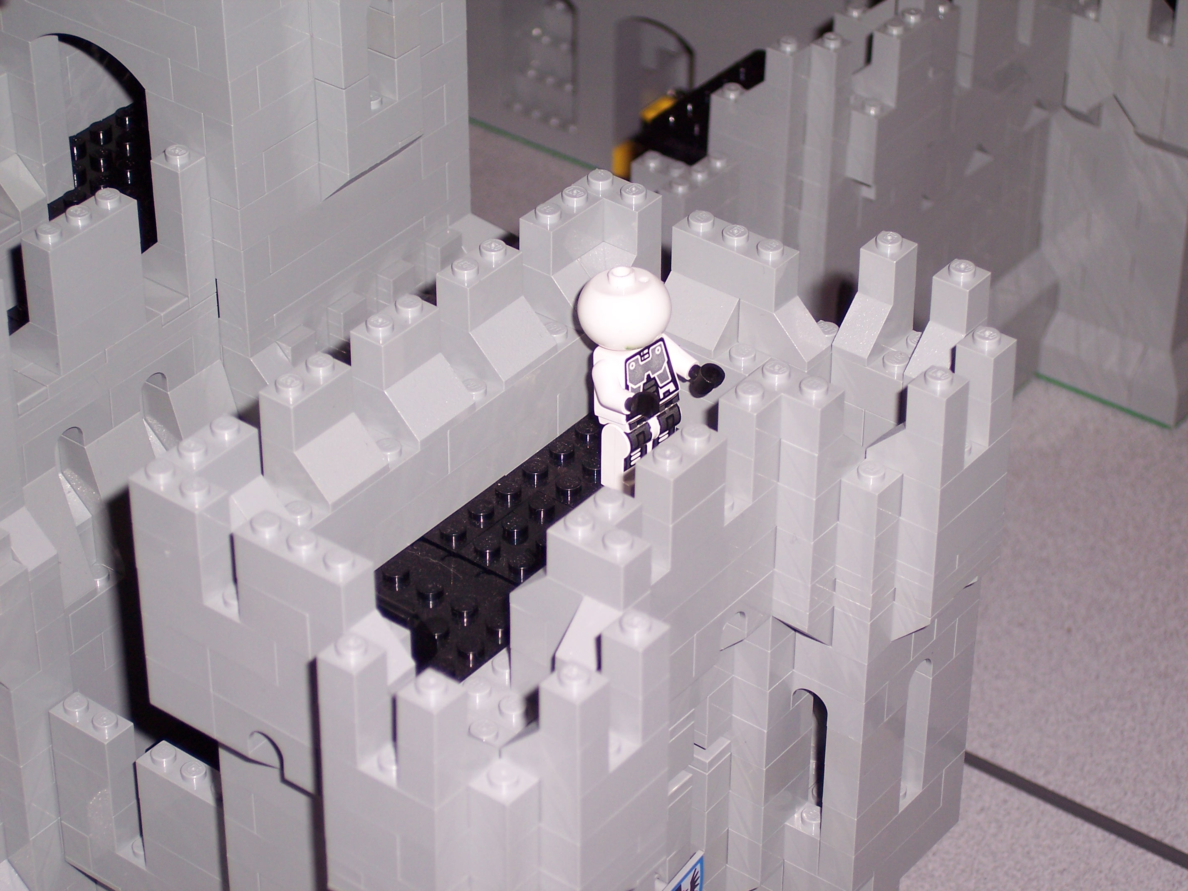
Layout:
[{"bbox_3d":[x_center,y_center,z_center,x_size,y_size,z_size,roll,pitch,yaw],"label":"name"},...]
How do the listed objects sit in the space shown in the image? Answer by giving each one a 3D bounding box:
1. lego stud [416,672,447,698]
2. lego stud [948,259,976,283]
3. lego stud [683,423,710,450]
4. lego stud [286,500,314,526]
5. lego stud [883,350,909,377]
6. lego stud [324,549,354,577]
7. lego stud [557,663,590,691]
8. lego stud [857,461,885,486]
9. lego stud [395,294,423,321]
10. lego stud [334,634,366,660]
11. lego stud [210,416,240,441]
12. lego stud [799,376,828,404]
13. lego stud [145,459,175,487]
[{"bbox_3d":[-0.025,0.037,0.554,0.005,0.002,0.005,0,36,0],"label":"lego stud"},{"bbox_3d":[0.067,-0.032,0.653,0.005,0.002,0.005,0,36,0],"label":"lego stud"},{"bbox_3d":[0.018,-0.002,0.610,0.005,0.002,0.005,0,36,0],"label":"lego stud"},{"bbox_3d":[-0.051,0.012,0.624,0.005,0.002,0.005,0,36,0],"label":"lego stud"},{"bbox_3d":[0.056,-0.015,0.663,0.005,0.002,0.005,25,42,30],"label":"lego stud"},{"bbox_3d":[-0.041,0.019,0.580,0.005,0.002,0.005,0,36,0],"label":"lego stud"},{"bbox_3d":[-0.003,0.036,0.558,0.005,0.002,0.005,0,36,0],"label":"lego stud"},{"bbox_3d":[0.049,0.005,0.634,0.005,0.002,0.005,0,36,0],"label":"lego stud"},{"bbox_3d":[-0.033,-0.025,0.641,0.005,0.002,0.005,0,36,0],"label":"lego stud"},{"bbox_3d":[-0.038,0.032,0.564,0.005,0.002,0.005,0,36,0],"label":"lego stud"},{"bbox_3d":[-0.063,-0.003,0.612,0.005,0.002,0.005,0,36,0],"label":"lego stud"},{"bbox_3d":[0.038,-0.010,0.623,0.005,0.002,0.005,0,36,0],"label":"lego stud"},{"bbox_3d":[-0.073,0.005,0.600,0.005,0.002,0.005,0,36,0],"label":"lego stud"}]

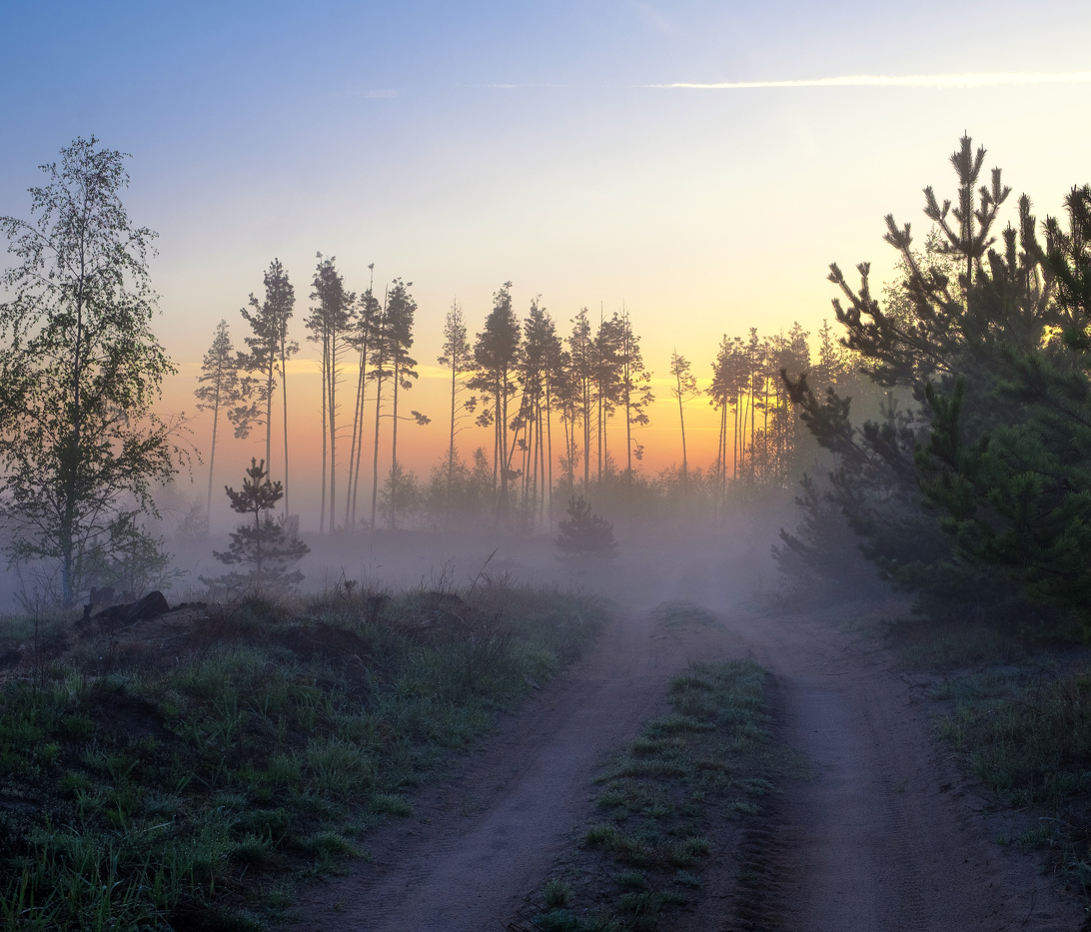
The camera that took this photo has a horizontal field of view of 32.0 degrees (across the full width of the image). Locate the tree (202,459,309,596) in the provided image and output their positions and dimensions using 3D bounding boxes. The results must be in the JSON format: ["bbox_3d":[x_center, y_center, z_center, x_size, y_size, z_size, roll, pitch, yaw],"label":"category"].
[{"bbox_3d":[-4.268,0.940,28.000,1.580,2.110,1.530,0,-1,0],"label":"tree"}]

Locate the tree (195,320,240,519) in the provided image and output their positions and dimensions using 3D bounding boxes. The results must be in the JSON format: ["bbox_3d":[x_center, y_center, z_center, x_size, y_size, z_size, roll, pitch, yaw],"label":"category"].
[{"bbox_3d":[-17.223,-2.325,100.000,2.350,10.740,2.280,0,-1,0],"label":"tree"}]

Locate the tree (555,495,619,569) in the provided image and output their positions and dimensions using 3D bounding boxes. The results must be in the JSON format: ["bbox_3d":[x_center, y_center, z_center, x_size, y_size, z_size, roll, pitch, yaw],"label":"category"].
[{"bbox_3d":[0.906,1.506,41.000,1.370,1.740,1.320,0,-1,0],"label":"tree"}]

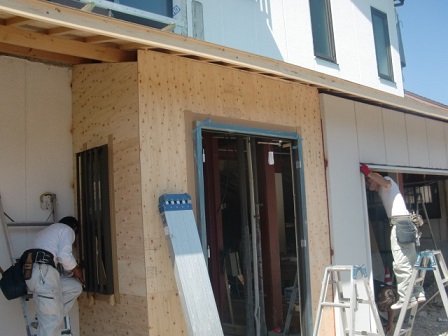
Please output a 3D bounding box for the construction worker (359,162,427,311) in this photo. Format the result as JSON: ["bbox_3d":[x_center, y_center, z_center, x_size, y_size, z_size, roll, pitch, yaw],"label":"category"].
[{"bbox_3d":[1.840,0.740,5.420,0.680,1.600,0.520,-4,-8,8],"label":"construction worker"}]

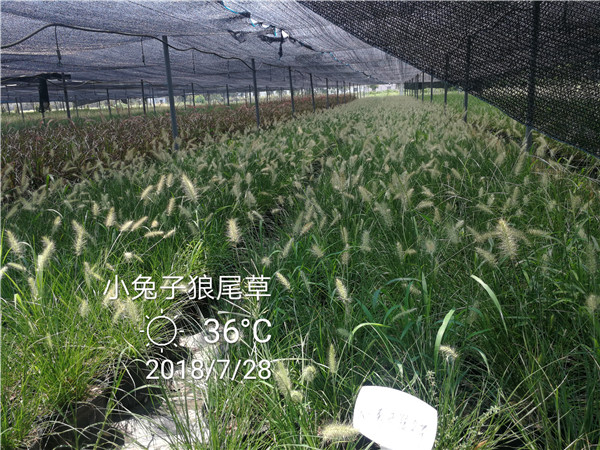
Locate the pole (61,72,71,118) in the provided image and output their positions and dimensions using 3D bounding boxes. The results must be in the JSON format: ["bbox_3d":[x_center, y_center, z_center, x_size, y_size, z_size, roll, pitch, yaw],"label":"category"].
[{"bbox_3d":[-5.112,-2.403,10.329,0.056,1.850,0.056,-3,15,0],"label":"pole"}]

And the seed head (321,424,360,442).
[{"bbox_3d":[0.104,0.532,1.200,0.095,0.040,0.040,-8,15,-6],"label":"seed head"}]

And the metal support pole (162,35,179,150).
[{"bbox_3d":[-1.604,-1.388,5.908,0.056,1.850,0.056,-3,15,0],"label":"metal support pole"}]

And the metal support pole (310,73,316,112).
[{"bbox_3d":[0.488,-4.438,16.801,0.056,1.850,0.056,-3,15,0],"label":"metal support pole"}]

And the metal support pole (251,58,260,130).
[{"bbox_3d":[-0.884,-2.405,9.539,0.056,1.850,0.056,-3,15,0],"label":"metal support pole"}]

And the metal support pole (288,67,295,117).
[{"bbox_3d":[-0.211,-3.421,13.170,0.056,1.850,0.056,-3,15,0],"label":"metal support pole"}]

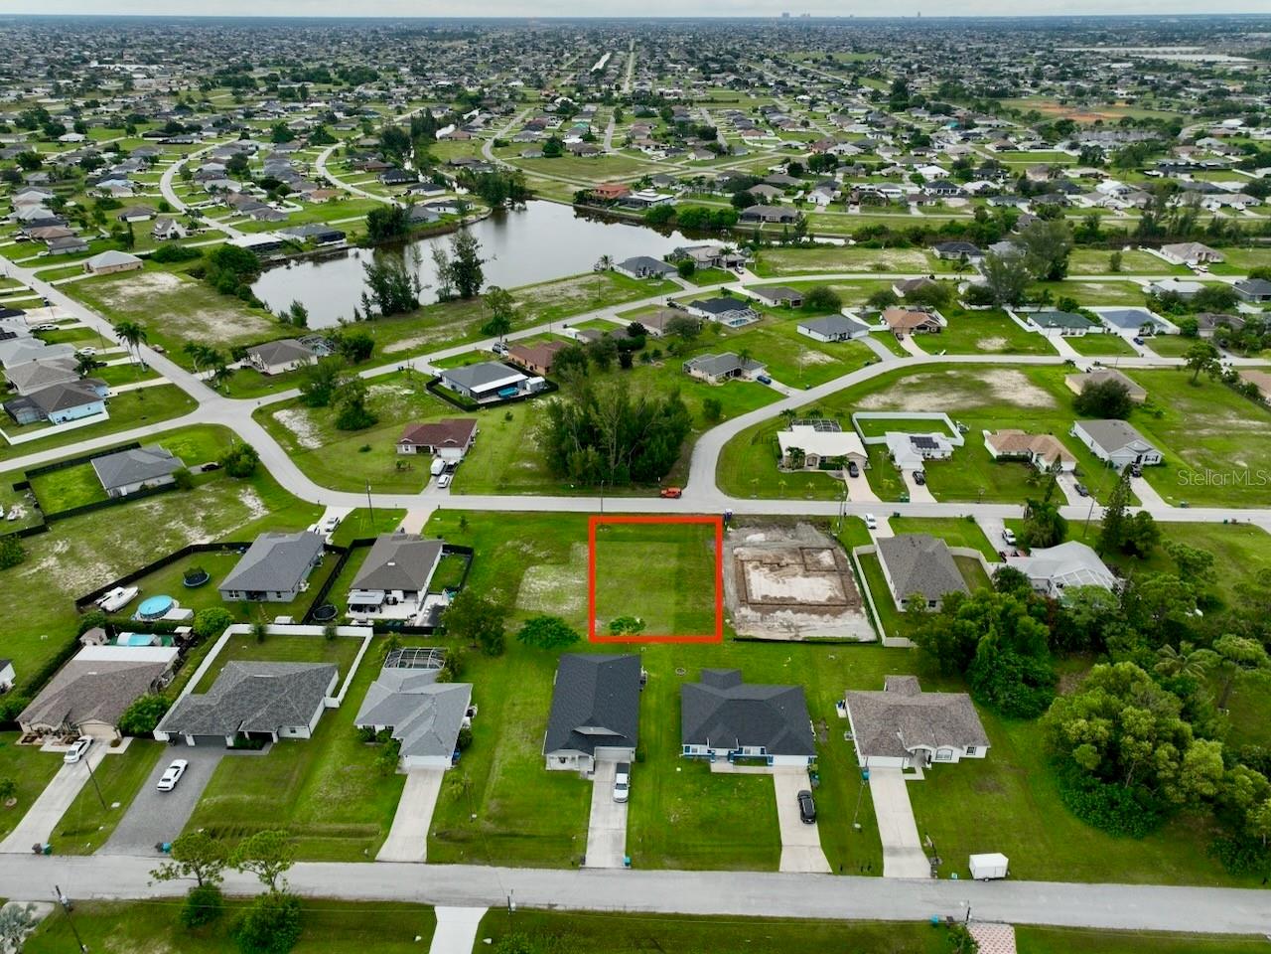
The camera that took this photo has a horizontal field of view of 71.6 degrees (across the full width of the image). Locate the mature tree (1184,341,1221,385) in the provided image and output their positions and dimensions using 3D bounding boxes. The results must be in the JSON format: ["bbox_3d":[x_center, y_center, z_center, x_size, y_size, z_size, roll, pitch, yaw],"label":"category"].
[{"bbox_3d":[157.000,-31.269,243.784,9.000,11.300,9.000,1,28,1],"label":"mature tree"}]

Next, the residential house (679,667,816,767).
[{"bbox_3d":[15.800,33.513,126.792,18.200,5.600,17.600,1,28,1],"label":"residential house"}]

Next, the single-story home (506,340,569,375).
[{"bbox_3d":[-26.570,-38.500,271.030,18.090,5.400,19.900,-24,36,-38],"label":"single-story home"}]

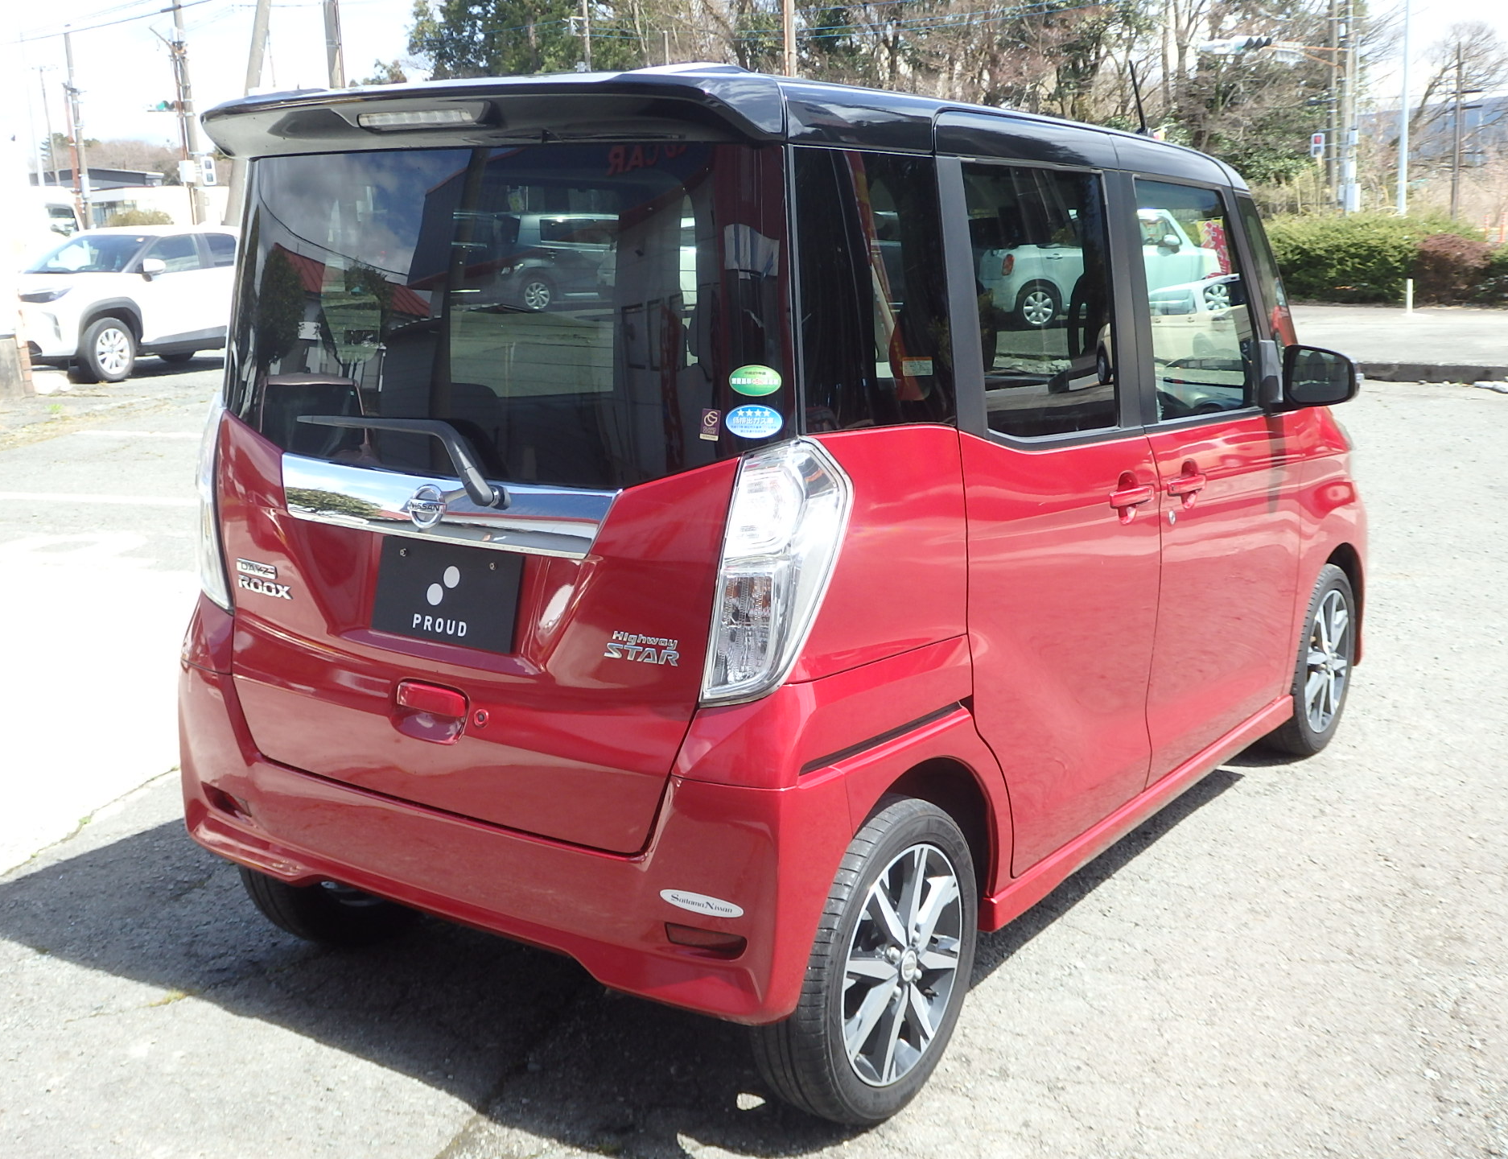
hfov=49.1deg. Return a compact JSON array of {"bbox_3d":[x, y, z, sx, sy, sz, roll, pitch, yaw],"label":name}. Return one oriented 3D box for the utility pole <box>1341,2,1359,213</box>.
[{"bbox_3d":[14.787,-11.214,41.093,0.380,7.800,0.380,2,12,19],"label":"utility pole"}]

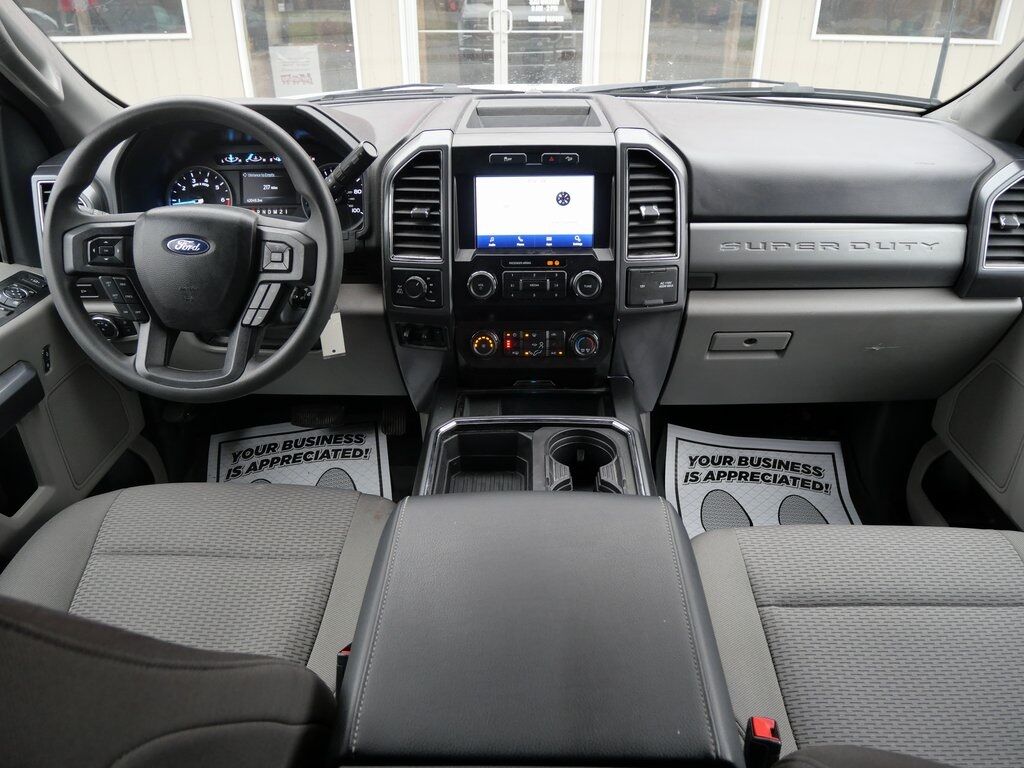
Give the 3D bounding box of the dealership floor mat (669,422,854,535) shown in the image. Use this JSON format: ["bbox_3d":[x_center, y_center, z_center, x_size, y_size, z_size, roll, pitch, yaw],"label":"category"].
[{"bbox_3d":[0.559,0.267,1.524,0.420,0.070,0.450,1,40,2],"label":"dealership floor mat"}]

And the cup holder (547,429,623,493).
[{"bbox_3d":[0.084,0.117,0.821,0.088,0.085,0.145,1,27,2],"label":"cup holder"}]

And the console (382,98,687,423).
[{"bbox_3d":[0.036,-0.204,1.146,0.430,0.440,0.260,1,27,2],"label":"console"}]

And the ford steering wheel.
[{"bbox_3d":[-0.404,-0.172,0.922,0.388,0.388,0.090,1,1,2],"label":"ford steering wheel"}]

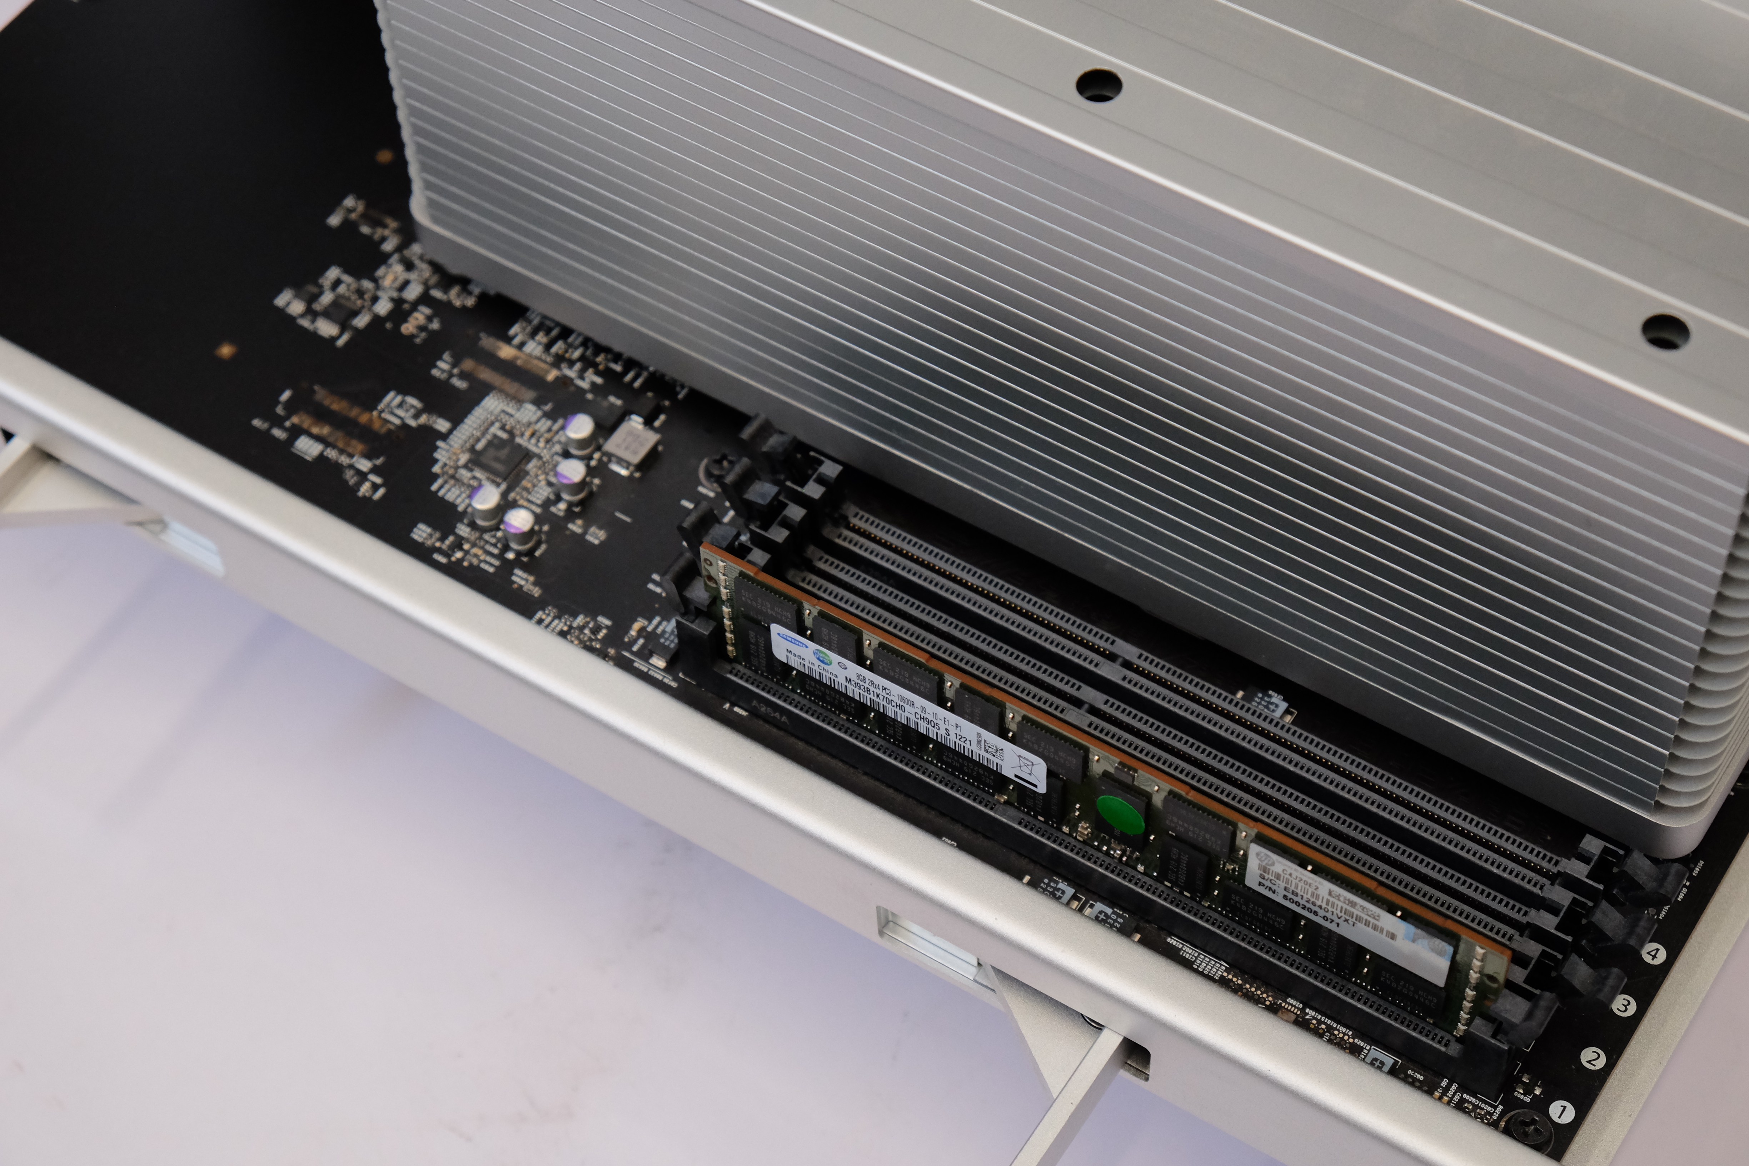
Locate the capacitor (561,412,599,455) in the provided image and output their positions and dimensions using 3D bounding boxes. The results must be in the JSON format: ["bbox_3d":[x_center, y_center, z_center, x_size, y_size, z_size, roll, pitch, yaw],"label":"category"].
[{"bbox_3d":[-0.048,-0.024,0.535,0.005,0.005,0.005,-1,53,1],"label":"capacitor"}]

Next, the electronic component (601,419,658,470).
[{"bbox_3d":[-0.040,-0.022,0.535,0.007,0.003,0.007,27,58,20],"label":"electronic component"}]

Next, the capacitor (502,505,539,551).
[{"bbox_3d":[-0.057,-0.008,0.523,0.005,0.005,0.005,-1,53,1],"label":"capacitor"}]

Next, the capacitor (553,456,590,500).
[{"bbox_3d":[-0.049,-0.016,0.529,0.005,0.005,0.005,-1,53,1],"label":"capacitor"}]

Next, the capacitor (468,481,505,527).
[{"bbox_3d":[-0.063,-0.012,0.526,0.005,0.005,0.005,-1,53,1],"label":"capacitor"}]

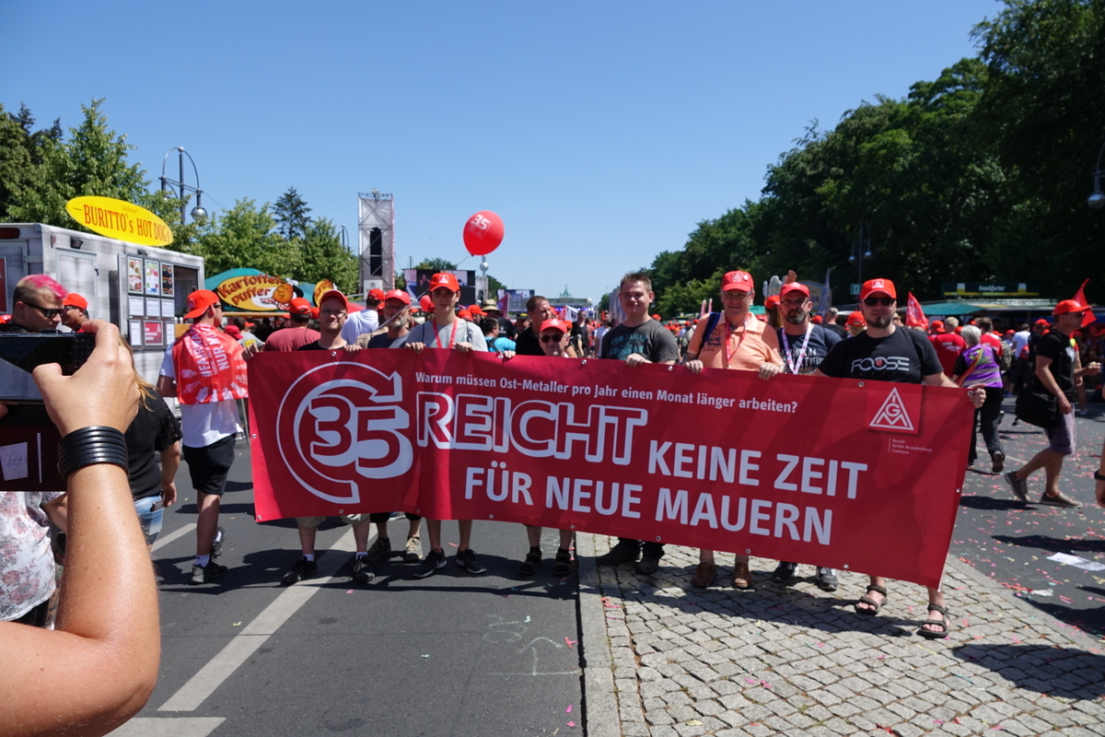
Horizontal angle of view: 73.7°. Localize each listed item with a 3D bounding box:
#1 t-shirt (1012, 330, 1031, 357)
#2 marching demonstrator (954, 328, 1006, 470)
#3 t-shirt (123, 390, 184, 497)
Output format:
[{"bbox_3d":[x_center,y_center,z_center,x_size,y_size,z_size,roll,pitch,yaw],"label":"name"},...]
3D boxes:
[{"bbox_3d":[10.695,-0.577,16.791,0.460,0.640,0.300,2,4,23],"label":"t-shirt"},{"bbox_3d":[4.742,0.307,8.184,0.520,1.600,0.580,1,4,12],"label":"marching demonstrator"},{"bbox_3d":[-1.973,0.321,3.450,0.560,0.620,0.360,-1,3,-15],"label":"t-shirt"}]

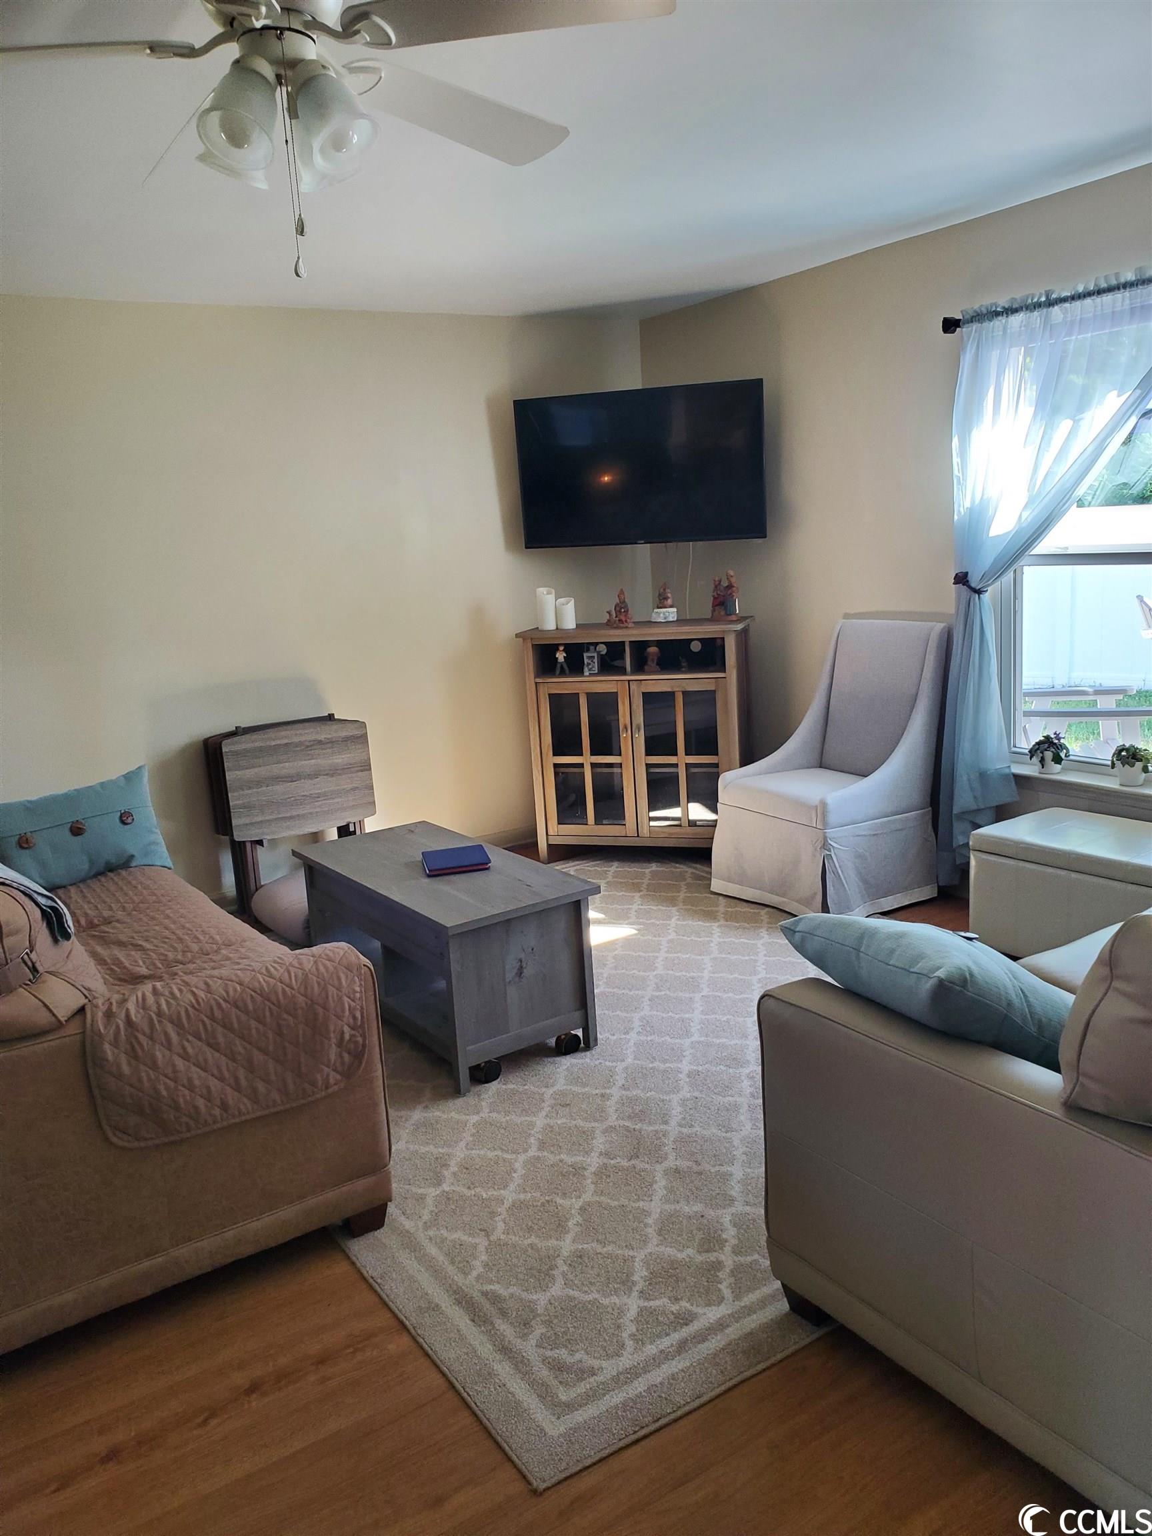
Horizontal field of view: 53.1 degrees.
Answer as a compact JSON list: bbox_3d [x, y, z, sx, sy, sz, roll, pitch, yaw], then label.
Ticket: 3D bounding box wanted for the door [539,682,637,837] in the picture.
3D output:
[{"bbox_3d":[0.055,-0.036,5.131,0.415,0.703,0.025,0,13,15],"label":"door"}]

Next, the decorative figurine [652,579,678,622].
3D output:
[{"bbox_3d":[0.406,-0.757,5.236,0.107,0.185,0.085,0,13,15],"label":"decorative figurine"}]

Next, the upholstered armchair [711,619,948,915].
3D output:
[{"bbox_3d":[0.974,-0.006,4.521,0.650,1.065,0.620,-10,14,-29],"label":"upholstered armchair"}]

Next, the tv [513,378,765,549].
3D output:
[{"bbox_3d":[0.286,-1.326,5.103,1.110,0.648,0.070,0,16,17],"label":"tv"}]

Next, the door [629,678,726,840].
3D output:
[{"bbox_3d":[0.457,-0.036,5.023,0.408,0.703,0.025,0,13,15],"label":"door"}]

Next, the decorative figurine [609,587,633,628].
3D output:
[{"bbox_3d":[0.200,-0.709,5.128,0.107,0.163,0.075,0,13,15],"label":"decorative figurine"}]

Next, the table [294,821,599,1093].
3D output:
[{"bbox_3d":[-0.430,0.553,3.685,0.497,0.498,1.088,-12,15,-34],"label":"table"}]

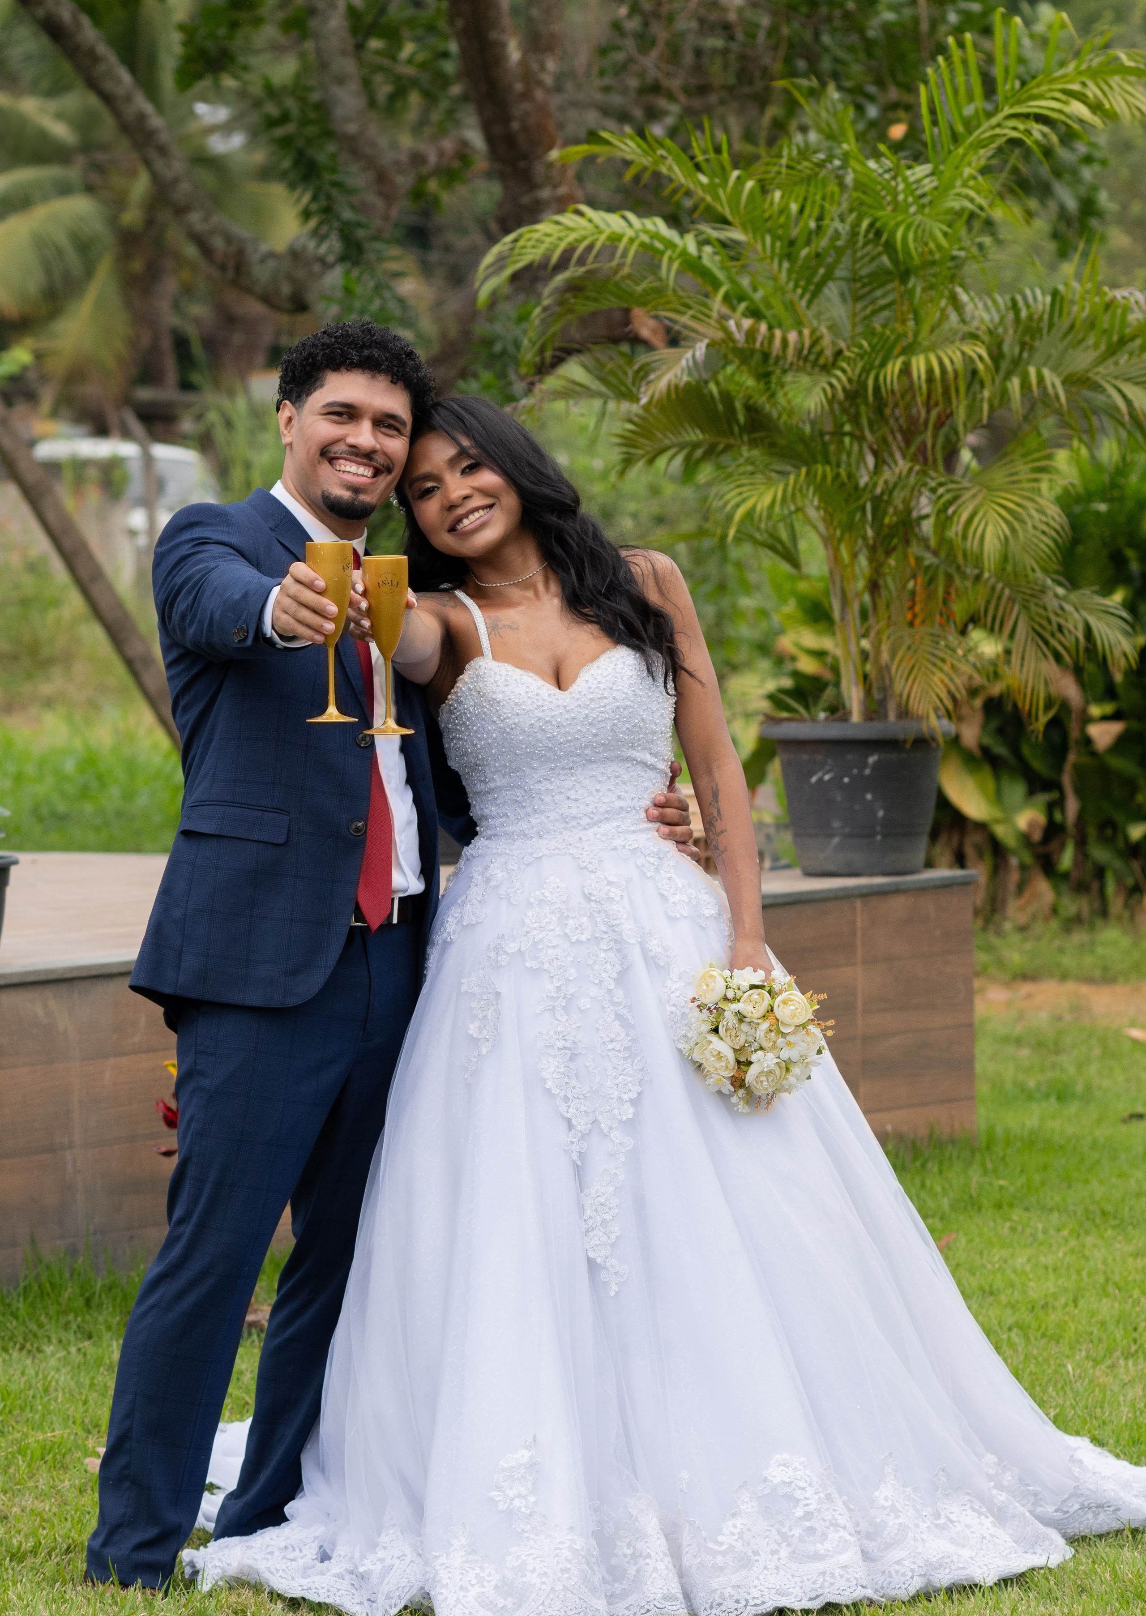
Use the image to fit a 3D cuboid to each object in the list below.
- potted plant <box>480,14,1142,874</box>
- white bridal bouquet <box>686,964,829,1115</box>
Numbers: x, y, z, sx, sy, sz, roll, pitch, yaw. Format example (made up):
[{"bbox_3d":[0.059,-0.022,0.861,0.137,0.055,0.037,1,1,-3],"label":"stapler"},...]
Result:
[{"bbox_3d":[0.595,-0.810,13.400,1.600,1.900,1.450,-1,3,0],"label":"potted plant"},{"bbox_3d":[0.245,0.302,8.000,0.195,0.200,0.200,-1,3,-3],"label":"white bridal bouquet"}]

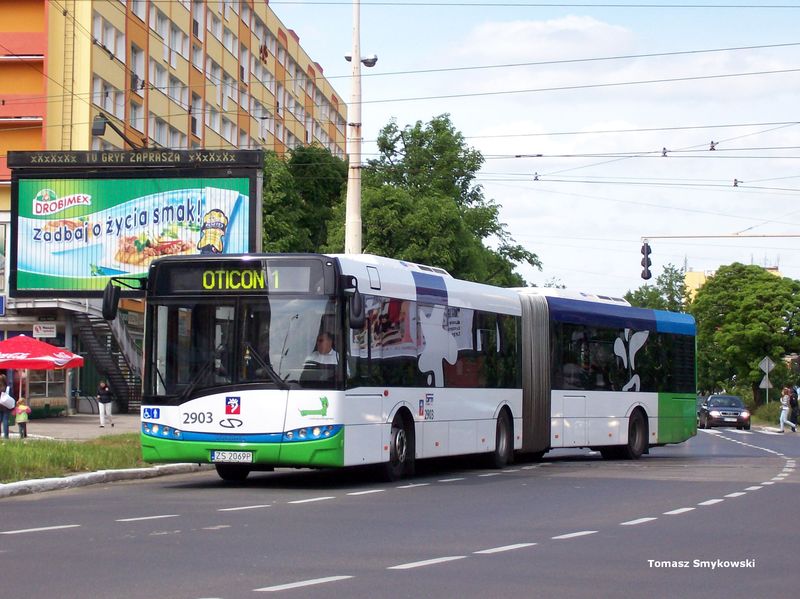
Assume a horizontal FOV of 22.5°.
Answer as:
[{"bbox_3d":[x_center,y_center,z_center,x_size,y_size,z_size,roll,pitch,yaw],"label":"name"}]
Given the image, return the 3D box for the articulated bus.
[{"bbox_3d":[0.927,1.213,32.179,3.200,2.920,18.000,-1,-3,22],"label":"articulated bus"}]

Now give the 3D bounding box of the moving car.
[{"bbox_3d":[13.594,4.682,84.035,1.730,1.450,4.200,0,-3,4],"label":"moving car"}]

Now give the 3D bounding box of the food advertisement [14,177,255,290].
[{"bbox_3d":[-5.672,-1.375,42.565,5.040,2.380,0.100,0,-3,9],"label":"food advertisement"}]

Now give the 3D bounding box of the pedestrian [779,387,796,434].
[{"bbox_3d":[14.791,4.216,76.500,0.650,1.690,0.500,1,-3,-6],"label":"pedestrian"}]

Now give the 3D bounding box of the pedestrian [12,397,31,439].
[{"bbox_3d":[-9.744,3.064,51.800,0.460,1.040,0.340,0,-3,3],"label":"pedestrian"}]

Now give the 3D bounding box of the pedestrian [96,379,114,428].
[{"bbox_3d":[-10.387,3.686,70.800,0.550,1.680,0.450,0,-3,14],"label":"pedestrian"}]

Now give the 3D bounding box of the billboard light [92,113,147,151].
[{"bbox_3d":[-5.843,-3.456,41.336,0.350,0.550,2.500,0,-3,9],"label":"billboard light"}]

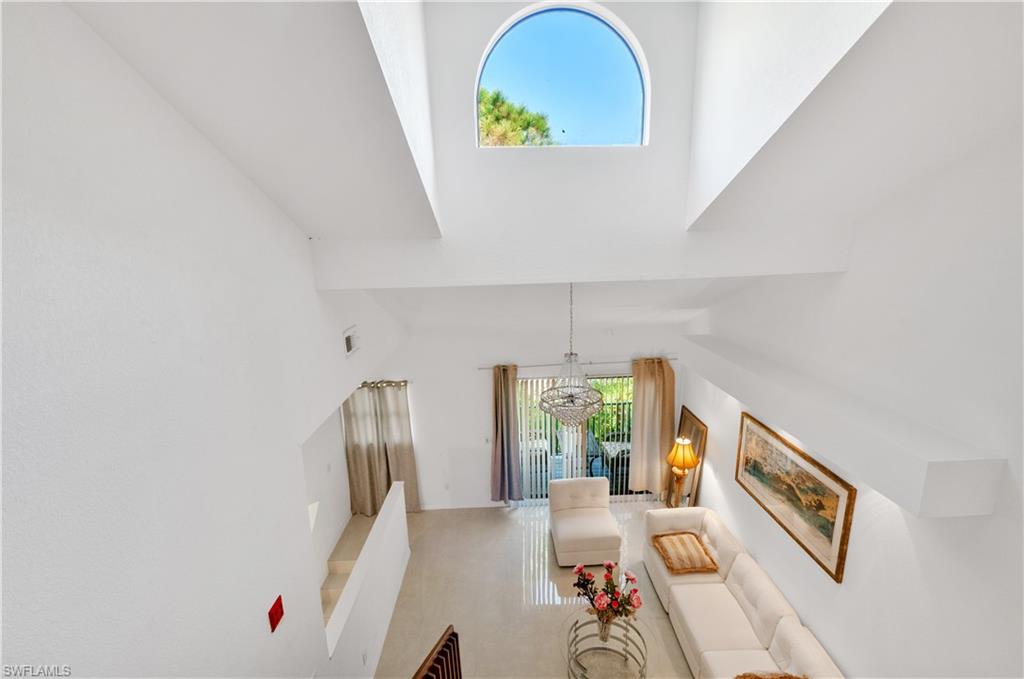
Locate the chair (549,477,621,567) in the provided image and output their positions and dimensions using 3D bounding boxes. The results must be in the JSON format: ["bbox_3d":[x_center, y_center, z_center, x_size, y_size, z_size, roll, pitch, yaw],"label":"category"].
[{"bbox_3d":[0.975,2.447,5.768,0.818,0.814,0.782,-2,12,-1],"label":"chair"}]

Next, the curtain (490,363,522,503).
[{"bbox_3d":[-0.094,1.460,6.475,0.496,2.245,0.113,-2,12,-1],"label":"curtain"}]

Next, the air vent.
[{"bbox_3d":[-1.394,0.011,3.746,0.024,0.230,0.371,-2,12,-1],"label":"air vent"}]

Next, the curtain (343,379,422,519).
[{"bbox_3d":[-1.994,1.676,6.460,1.052,2.180,0.113,-2,12,-1],"label":"curtain"}]

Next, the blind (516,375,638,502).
[{"bbox_3d":[1.120,1.590,6.647,2.317,2.116,0.109,-2,12,-1],"label":"blind"}]

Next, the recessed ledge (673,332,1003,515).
[{"bbox_3d":[2.745,0.532,4.518,0.500,0.399,3.812,-2,12,-1],"label":"recessed ledge"}]

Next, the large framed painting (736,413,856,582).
[{"bbox_3d":[2.998,1.604,4.730,0.048,0.967,1.789,-2,12,-1],"label":"large framed painting"}]

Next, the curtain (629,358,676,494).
[{"bbox_3d":[2.159,1.402,6.535,0.717,2.277,0.113,-2,12,-1],"label":"curtain"}]

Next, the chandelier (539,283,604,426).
[{"bbox_3d":[0.539,0.134,3.839,0.604,1.411,0.604,-2,12,-1],"label":"chandelier"}]

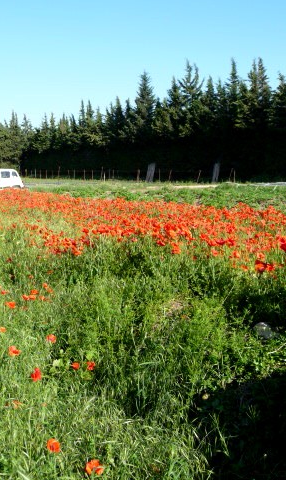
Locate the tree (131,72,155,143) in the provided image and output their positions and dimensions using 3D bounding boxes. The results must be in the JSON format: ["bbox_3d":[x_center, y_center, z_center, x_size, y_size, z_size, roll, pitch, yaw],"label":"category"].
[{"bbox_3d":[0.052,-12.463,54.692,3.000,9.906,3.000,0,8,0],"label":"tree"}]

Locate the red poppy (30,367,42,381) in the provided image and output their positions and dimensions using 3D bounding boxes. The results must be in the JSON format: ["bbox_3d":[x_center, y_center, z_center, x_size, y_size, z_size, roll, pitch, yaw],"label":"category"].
[{"bbox_3d":[-0.631,0.783,3.038,0.072,0.065,0.072,0,8,0],"label":"red poppy"}]

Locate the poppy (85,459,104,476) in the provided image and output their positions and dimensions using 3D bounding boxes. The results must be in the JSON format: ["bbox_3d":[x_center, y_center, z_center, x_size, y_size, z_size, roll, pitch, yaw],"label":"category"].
[{"bbox_3d":[-0.196,0.917,2.088,0.073,0.058,0.073,0,8,0],"label":"poppy"}]

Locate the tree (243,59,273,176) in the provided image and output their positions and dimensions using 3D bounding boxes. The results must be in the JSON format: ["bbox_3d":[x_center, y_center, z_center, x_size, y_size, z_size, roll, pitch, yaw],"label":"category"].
[{"bbox_3d":[11.267,-11.674,51.337,3.200,11.984,3.200,0,8,0],"label":"tree"}]

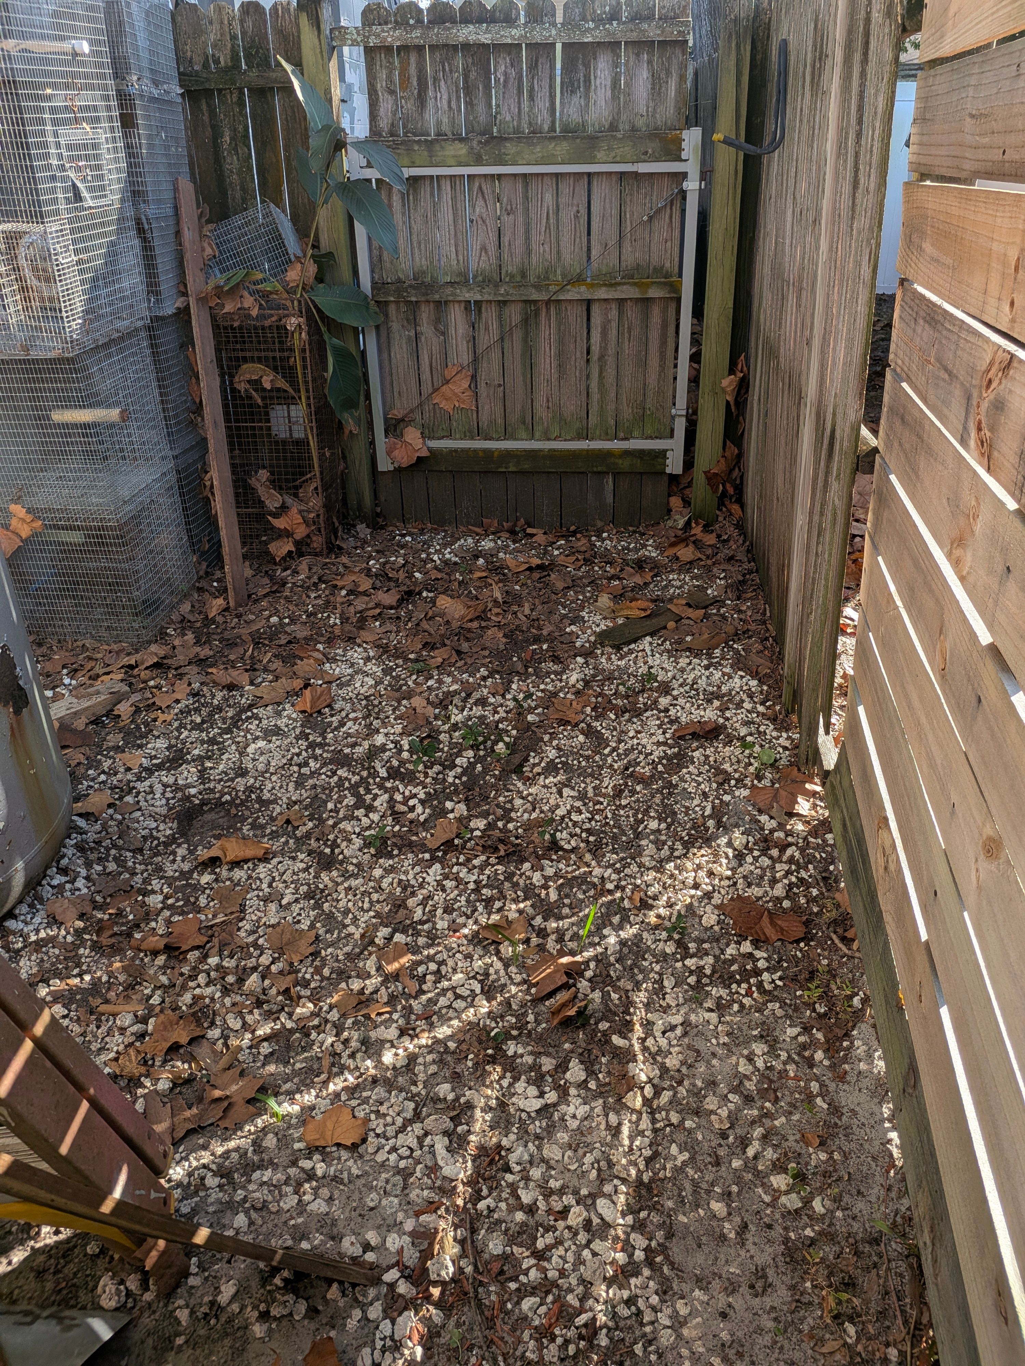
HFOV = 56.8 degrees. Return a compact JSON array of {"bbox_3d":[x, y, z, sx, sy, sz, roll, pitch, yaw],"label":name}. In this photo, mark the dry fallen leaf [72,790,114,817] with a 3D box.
[{"bbox_3d":[-0.950,0.271,2.142,0.112,0.040,0.077,-2,28,0],"label":"dry fallen leaf"}]

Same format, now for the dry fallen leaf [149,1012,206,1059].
[{"bbox_3d":[-0.552,0.576,1.558,0.090,0.035,0.076,-2,27,0],"label":"dry fallen leaf"}]

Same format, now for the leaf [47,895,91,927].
[{"bbox_3d":[-0.866,0.442,1.840,0.098,0.025,0.073,-2,27,0],"label":"leaf"}]

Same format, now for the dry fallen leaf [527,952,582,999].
[{"bbox_3d":[0.073,0.494,1.648,0.105,0.040,0.086,-10,29,-15],"label":"dry fallen leaf"}]

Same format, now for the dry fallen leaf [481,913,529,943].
[{"bbox_3d":[-0.016,0.455,1.760,0.090,0.035,0.054,-2,27,0],"label":"dry fallen leaf"}]

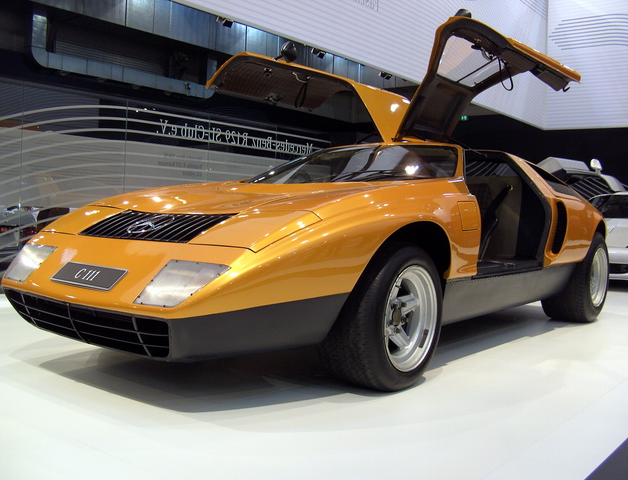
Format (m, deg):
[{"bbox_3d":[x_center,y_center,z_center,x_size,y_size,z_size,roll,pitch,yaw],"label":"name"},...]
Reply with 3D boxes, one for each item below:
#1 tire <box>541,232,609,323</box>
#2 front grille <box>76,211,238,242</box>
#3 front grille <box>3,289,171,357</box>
[{"bbox_3d":[1.853,0.261,4.822,0.320,0.600,0.600,4,3,38],"label":"tire"},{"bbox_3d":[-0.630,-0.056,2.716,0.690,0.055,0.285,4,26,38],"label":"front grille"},{"bbox_3d":[-0.831,0.294,2.493,1.030,0.175,0.080,4,28,38],"label":"front grille"}]

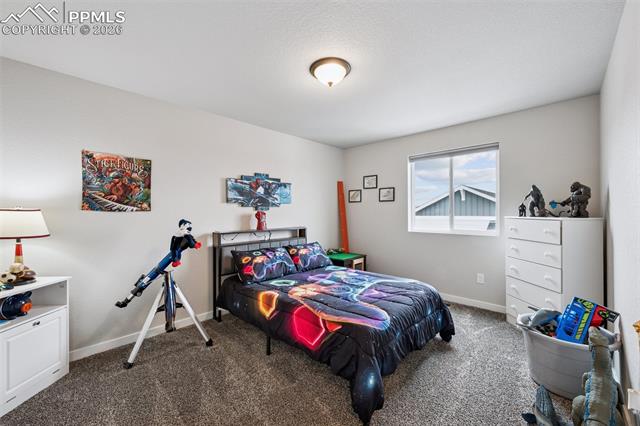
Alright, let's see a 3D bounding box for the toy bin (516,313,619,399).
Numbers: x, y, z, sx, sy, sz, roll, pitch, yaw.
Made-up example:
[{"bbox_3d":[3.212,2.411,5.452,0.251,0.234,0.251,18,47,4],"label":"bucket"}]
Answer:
[{"bbox_3d":[1.810,1.057,1.858,0.560,0.410,0.530,0,1,45],"label":"toy bin"}]

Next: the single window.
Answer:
[{"bbox_3d":[1.819,-0.291,3.488,1.160,1.170,0.100,0,1,45],"label":"single window"}]

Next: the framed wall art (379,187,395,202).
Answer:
[{"bbox_3d":[1.112,-0.296,4.130,0.288,0.240,0.020,0,1,45],"label":"framed wall art"}]

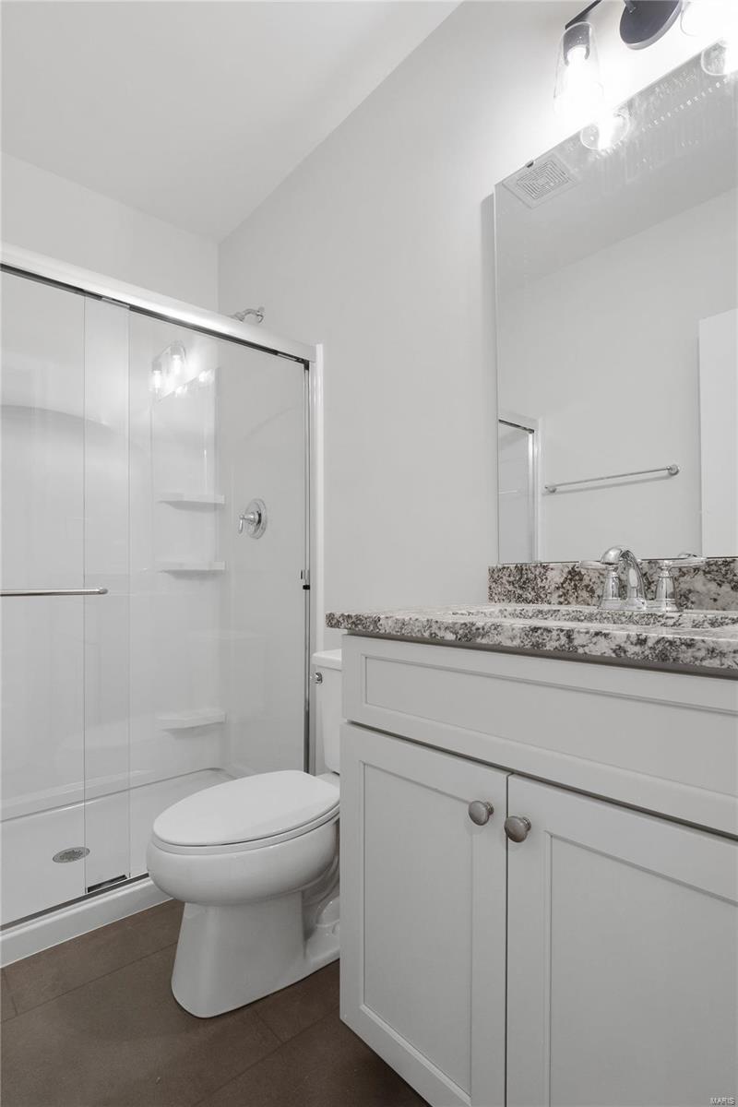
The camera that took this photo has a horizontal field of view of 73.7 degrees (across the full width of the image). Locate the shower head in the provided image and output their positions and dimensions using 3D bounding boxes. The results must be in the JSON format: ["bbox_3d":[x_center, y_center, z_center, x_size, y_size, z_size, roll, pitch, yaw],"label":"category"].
[{"bbox_3d":[-0.582,-1.083,2.258,0.195,0.130,0.080,3,-4,-44],"label":"shower head"}]

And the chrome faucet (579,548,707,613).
[{"bbox_3d":[0.511,0.051,0.970,0.175,0.130,0.235,3,-4,-44],"label":"chrome faucet"}]

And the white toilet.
[{"bbox_3d":[-0.239,0.714,1.430,0.730,0.760,0.425,3,-4,-44],"label":"white toilet"}]

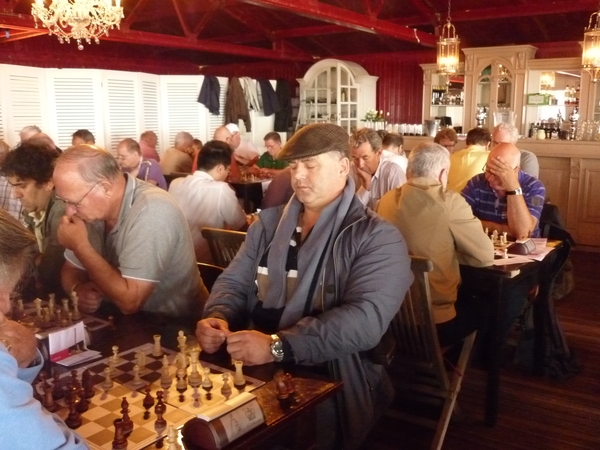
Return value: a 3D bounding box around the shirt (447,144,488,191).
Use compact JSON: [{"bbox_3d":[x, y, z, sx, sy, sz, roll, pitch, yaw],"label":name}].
[{"bbox_3d":[1.193,-0.276,4.100,0.480,0.620,0.350,5,11,30],"label":"shirt"}]

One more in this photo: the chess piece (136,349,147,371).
[{"bbox_3d":[-0.399,0.340,1.434,0.031,0.051,0.028,-8,12,-36],"label":"chess piece"}]

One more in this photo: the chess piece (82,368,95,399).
[{"bbox_3d":[-0.516,0.386,1.393,0.030,0.066,0.033,7,12,36],"label":"chess piece"}]

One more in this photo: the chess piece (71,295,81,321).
[{"bbox_3d":[-0.772,0.275,1.958,0.034,0.092,0.034,7,12,36],"label":"chess piece"}]

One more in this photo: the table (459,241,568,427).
[{"bbox_3d":[0.859,0.481,3.260,0.950,0.745,0.980,7,12,36],"label":"table"}]

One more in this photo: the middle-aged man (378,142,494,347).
[{"bbox_3d":[0.630,0.293,2.627,0.530,1.330,0.700,7,12,36],"label":"middle-aged man"}]

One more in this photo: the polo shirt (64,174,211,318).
[{"bbox_3d":[-0.646,0.124,2.268,0.470,0.640,0.420,9,13,42],"label":"polo shirt"}]

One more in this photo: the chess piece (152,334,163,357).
[{"bbox_3d":[-0.382,0.322,1.531,0.028,0.053,0.028,-1,10,0],"label":"chess piece"}]

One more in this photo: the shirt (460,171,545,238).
[{"bbox_3d":[1.239,-0.059,3.433,0.500,0.560,0.360,7,12,36],"label":"shirt"}]

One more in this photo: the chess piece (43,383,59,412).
[{"bbox_3d":[-0.583,0.399,1.332,0.033,0.062,0.033,7,12,36],"label":"chess piece"}]

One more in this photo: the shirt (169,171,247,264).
[{"bbox_3d":[-0.515,-0.030,3.150,0.460,0.600,0.350,6,12,33],"label":"shirt"}]

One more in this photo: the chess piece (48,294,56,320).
[{"bbox_3d":[-0.862,0.279,1.982,0.031,0.078,0.031,7,12,36],"label":"chess piece"}]

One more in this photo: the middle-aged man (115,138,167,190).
[{"bbox_3d":[-1.250,-0.024,4.350,0.800,1.250,0.550,-10,14,-42],"label":"middle-aged man"}]

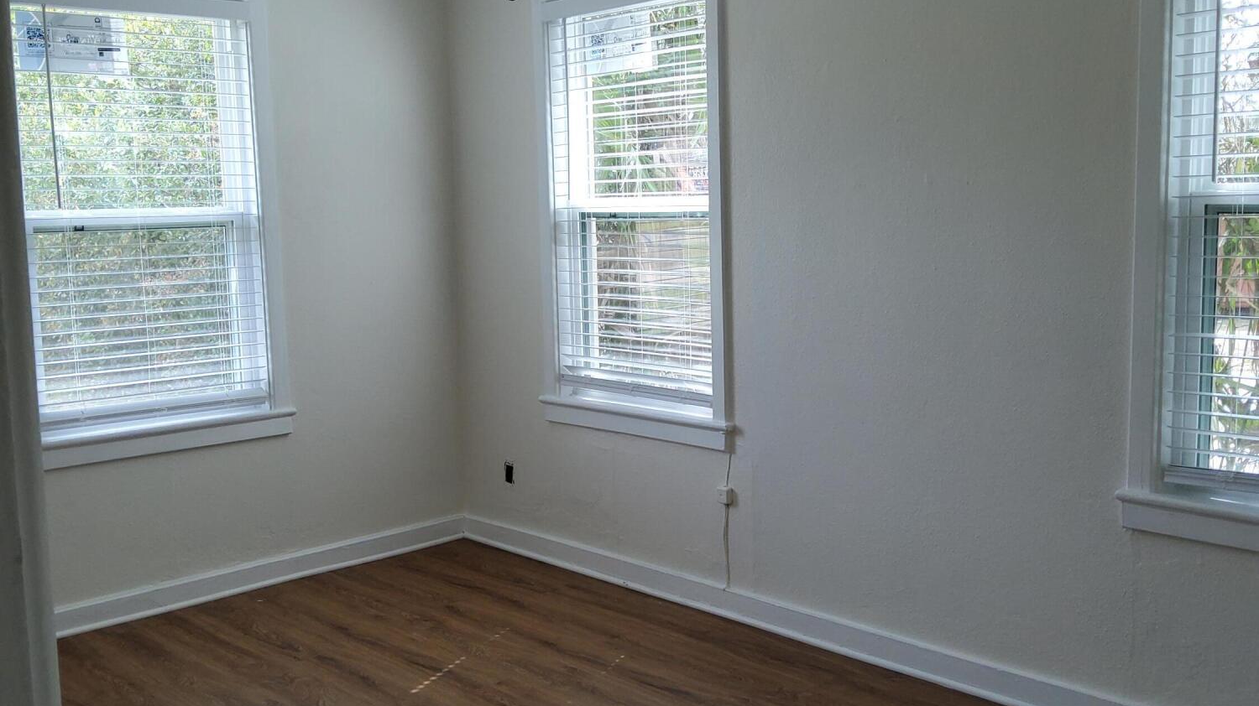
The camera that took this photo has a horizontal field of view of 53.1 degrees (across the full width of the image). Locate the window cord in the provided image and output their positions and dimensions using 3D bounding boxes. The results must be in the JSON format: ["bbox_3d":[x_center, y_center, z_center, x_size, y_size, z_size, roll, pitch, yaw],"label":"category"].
[{"bbox_3d":[0.319,0.542,4.065,0.025,0.450,0.040,-8,10,-43],"label":"window cord"}]

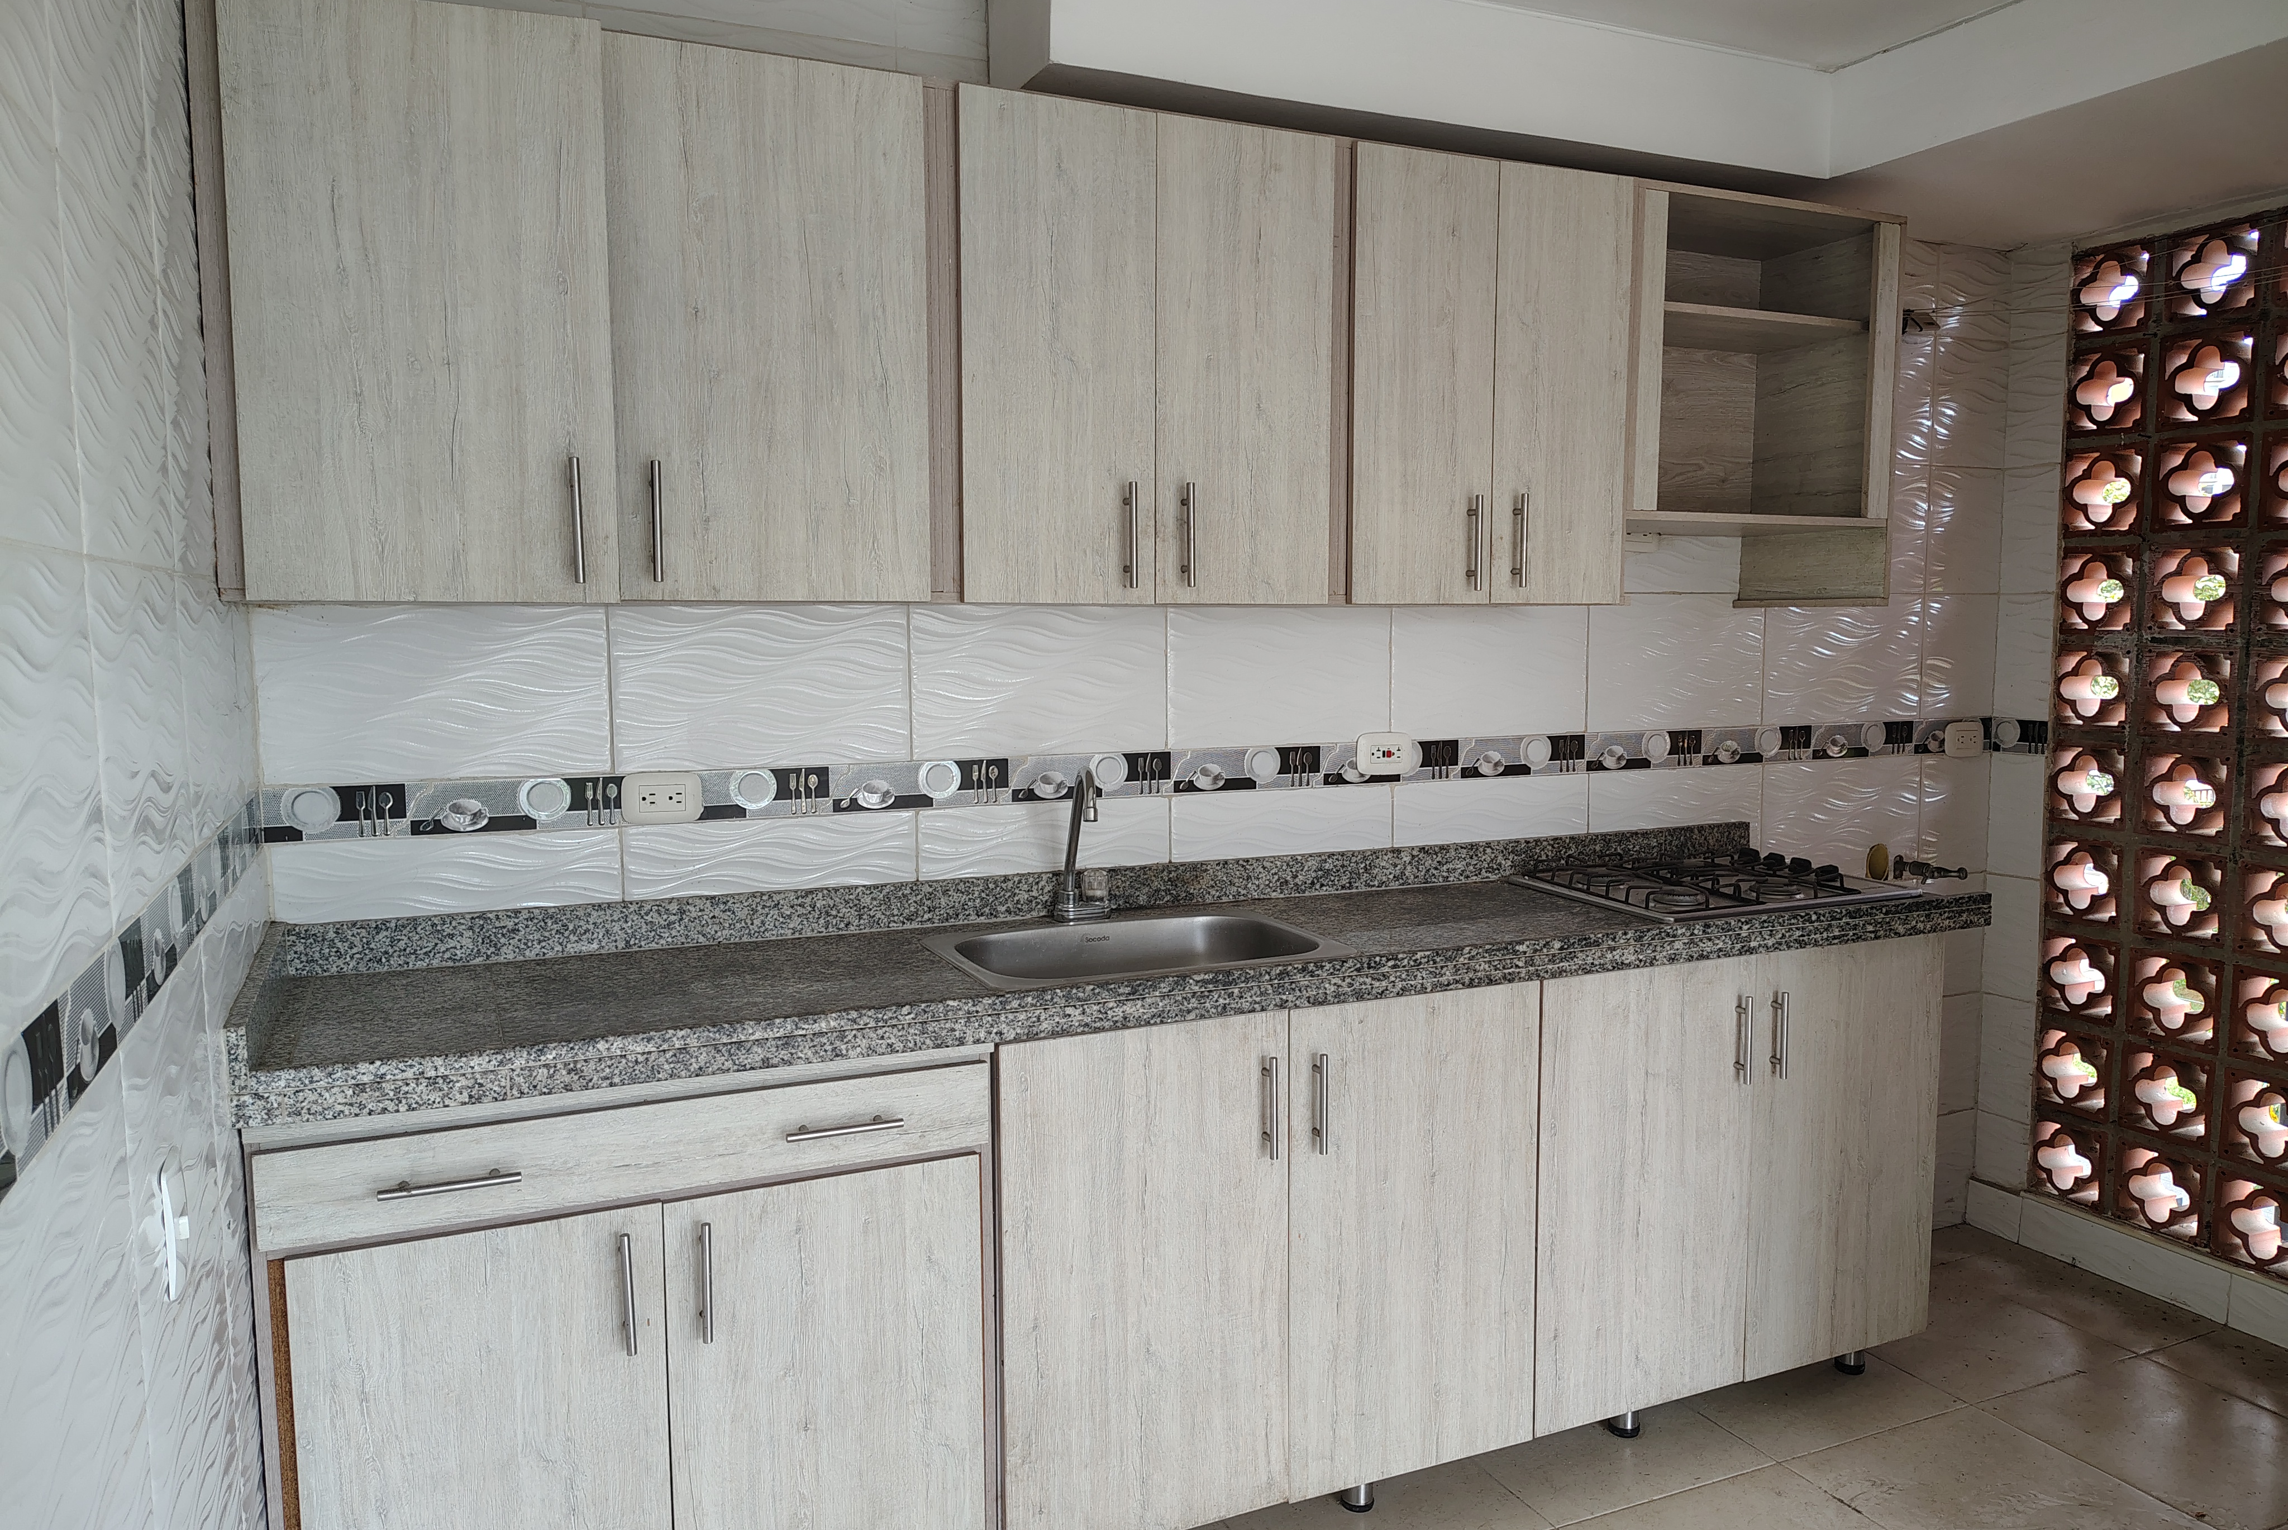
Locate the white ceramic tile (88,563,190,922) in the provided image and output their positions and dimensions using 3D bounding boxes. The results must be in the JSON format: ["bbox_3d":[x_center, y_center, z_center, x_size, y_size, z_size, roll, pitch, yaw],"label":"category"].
[{"bbox_3d":[-0.833,-0.028,1.323,0.010,0.273,0.451,-3,6,-24],"label":"white ceramic tile"}]

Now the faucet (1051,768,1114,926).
[{"bbox_3d":[-0.087,0.127,2.520,0.095,0.256,0.145,-3,6,-24],"label":"faucet"}]

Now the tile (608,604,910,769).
[{"bbox_3d":[-0.576,-0.132,2.420,0.453,0.273,0.010,-3,6,-24],"label":"tile"}]

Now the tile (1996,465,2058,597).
[{"bbox_3d":[1.924,-0.506,3.441,0.010,0.267,0.130,-3,6,-24],"label":"tile"}]

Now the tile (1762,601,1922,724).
[{"bbox_3d":[1.474,-0.222,3.331,0.459,0.273,0.010,-3,6,-24],"label":"tile"}]

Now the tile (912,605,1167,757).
[{"bbox_3d":[-0.169,-0.152,2.609,0.446,0.267,0.010,-3,6,-24],"label":"tile"}]

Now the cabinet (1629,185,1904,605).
[{"bbox_3d":[0.997,-0.630,2.879,0.624,0.681,0.359,-3,6,-24],"label":"cabinet"}]

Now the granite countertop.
[{"bbox_3d":[0.147,0.253,2.480,2.698,0.124,0.539,-3,6,-24],"label":"granite countertop"}]

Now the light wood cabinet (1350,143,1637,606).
[{"bbox_3d":[0.474,-0.608,2.642,0.525,0.678,0.368,-3,6,-24],"label":"light wood cabinet"}]

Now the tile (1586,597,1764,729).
[{"bbox_3d":[1.063,-0.206,3.158,0.446,0.267,0.010,-3,6,-24],"label":"tile"}]

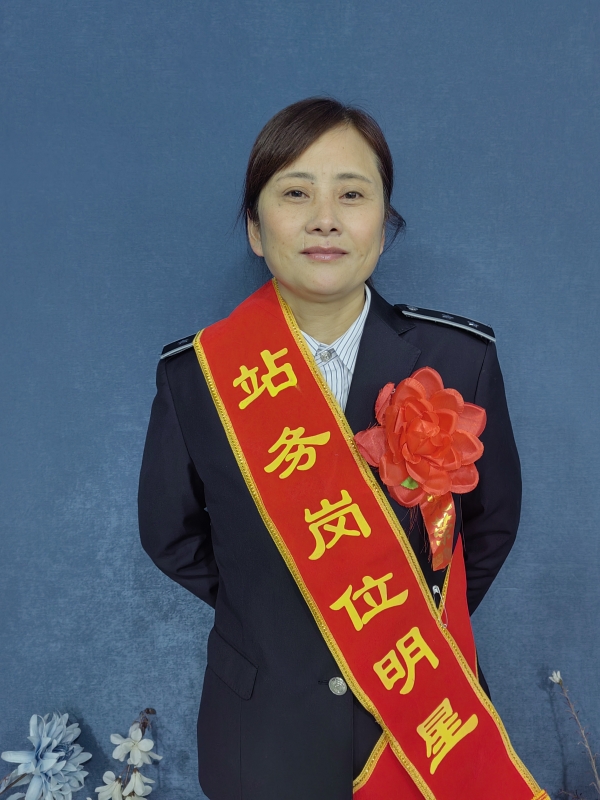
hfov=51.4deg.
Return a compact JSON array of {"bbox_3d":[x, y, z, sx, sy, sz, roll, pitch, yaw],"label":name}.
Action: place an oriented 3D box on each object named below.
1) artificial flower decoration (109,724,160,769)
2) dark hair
[{"bbox_3d":[-0.261,0.550,0.990,0.078,0.068,0.050,-1,8,-9],"label":"artificial flower decoration"},{"bbox_3d":[0.027,-0.280,0.770,0.192,0.190,0.195,0,8,-2],"label":"dark hair"}]

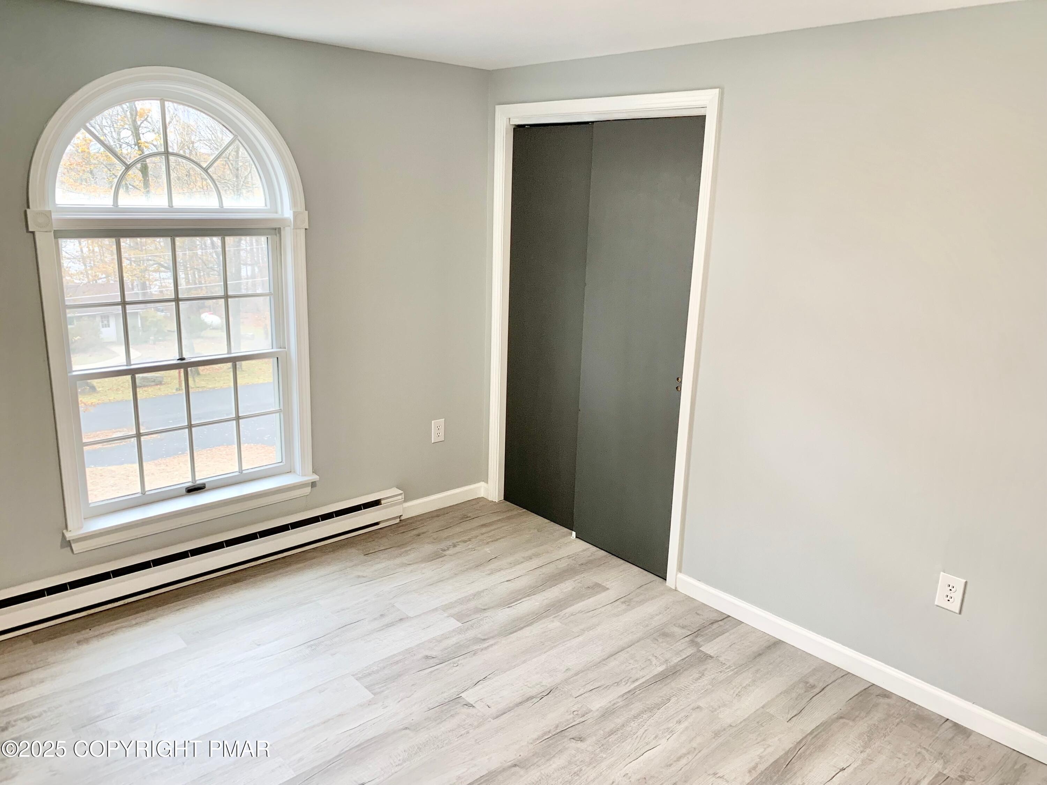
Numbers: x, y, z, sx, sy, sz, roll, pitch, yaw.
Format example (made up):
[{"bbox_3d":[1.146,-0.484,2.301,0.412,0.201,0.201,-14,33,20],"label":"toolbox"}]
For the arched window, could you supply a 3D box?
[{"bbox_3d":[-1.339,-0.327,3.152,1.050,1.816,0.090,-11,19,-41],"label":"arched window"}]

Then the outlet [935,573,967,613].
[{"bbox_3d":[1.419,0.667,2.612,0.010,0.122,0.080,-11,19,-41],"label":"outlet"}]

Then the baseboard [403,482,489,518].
[{"bbox_3d":[-0.451,0.592,4.275,0.572,0.088,0.018,-11,19,-41],"label":"baseboard"}]

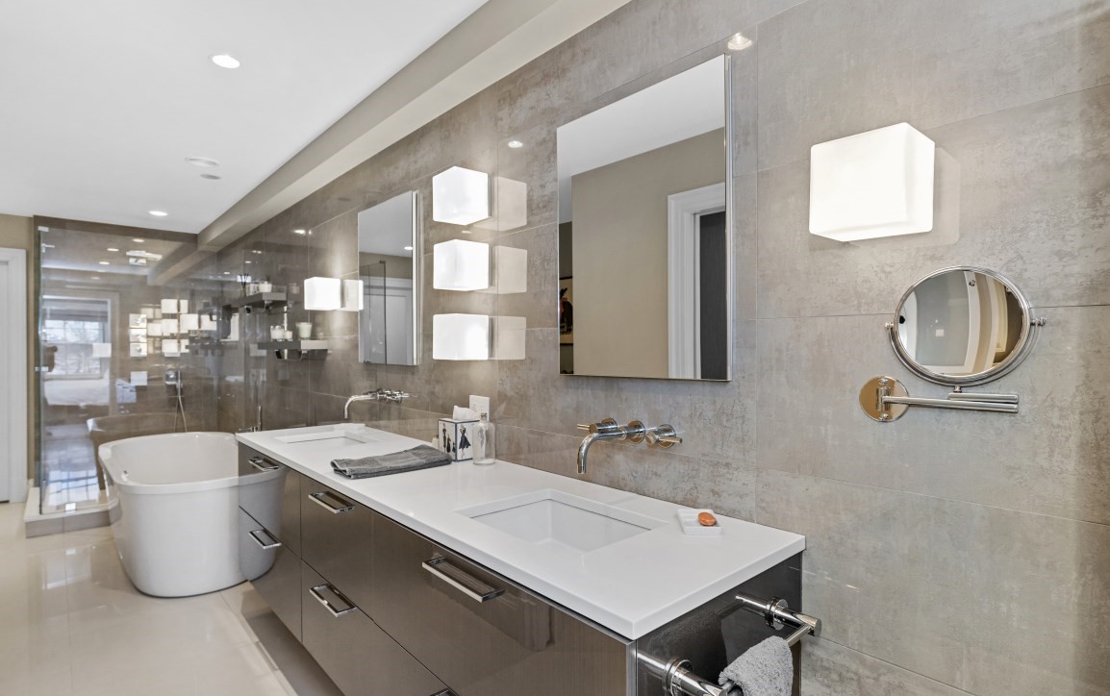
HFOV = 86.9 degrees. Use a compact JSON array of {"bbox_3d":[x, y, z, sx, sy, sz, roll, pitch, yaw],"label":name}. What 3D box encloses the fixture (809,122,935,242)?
[{"bbox_3d":[0.585,-0.294,1.083,0.157,0.161,0.161,-1,1,-41],"label":"fixture"}]

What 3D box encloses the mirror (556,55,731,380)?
[{"bbox_3d":[0.215,-0.307,1.614,0.022,0.770,0.600,-1,1,-41],"label":"mirror"}]

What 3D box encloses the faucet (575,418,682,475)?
[{"bbox_3d":[0.149,0.263,1.535,0.220,0.120,0.371,-1,1,-41],"label":"faucet"}]

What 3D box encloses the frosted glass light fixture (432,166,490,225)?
[{"bbox_3d":[-0.337,-0.548,2.138,0.156,0.161,0.157,-1,1,-41],"label":"frosted glass light fixture"}]

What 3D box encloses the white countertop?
[{"bbox_3d":[-0.443,0.414,1.946,0.567,0.029,2.334,-1,1,-41],"label":"white countertop"}]

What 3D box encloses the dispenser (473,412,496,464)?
[{"bbox_3d":[-0.246,0.310,2.033,0.074,0.174,0.074,0,1,0],"label":"dispenser"}]

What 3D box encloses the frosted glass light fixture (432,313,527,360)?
[{"bbox_3d":[-0.337,-0.037,2.128,0.155,0.160,0.158,-1,1,-41],"label":"frosted glass light fixture"}]

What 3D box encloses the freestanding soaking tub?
[{"bbox_3d":[-2.158,0.907,3.422,0.770,0.593,1.776,-1,1,-41],"label":"freestanding soaking tub"}]

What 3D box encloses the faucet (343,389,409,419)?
[{"bbox_3d":[-0.864,0.254,2.721,0.215,0.130,0.380,-1,1,-41],"label":"faucet"}]

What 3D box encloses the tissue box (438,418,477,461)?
[{"bbox_3d":[-0.345,0.335,2.177,0.123,0.138,0.124,-1,1,-41],"label":"tissue box"}]

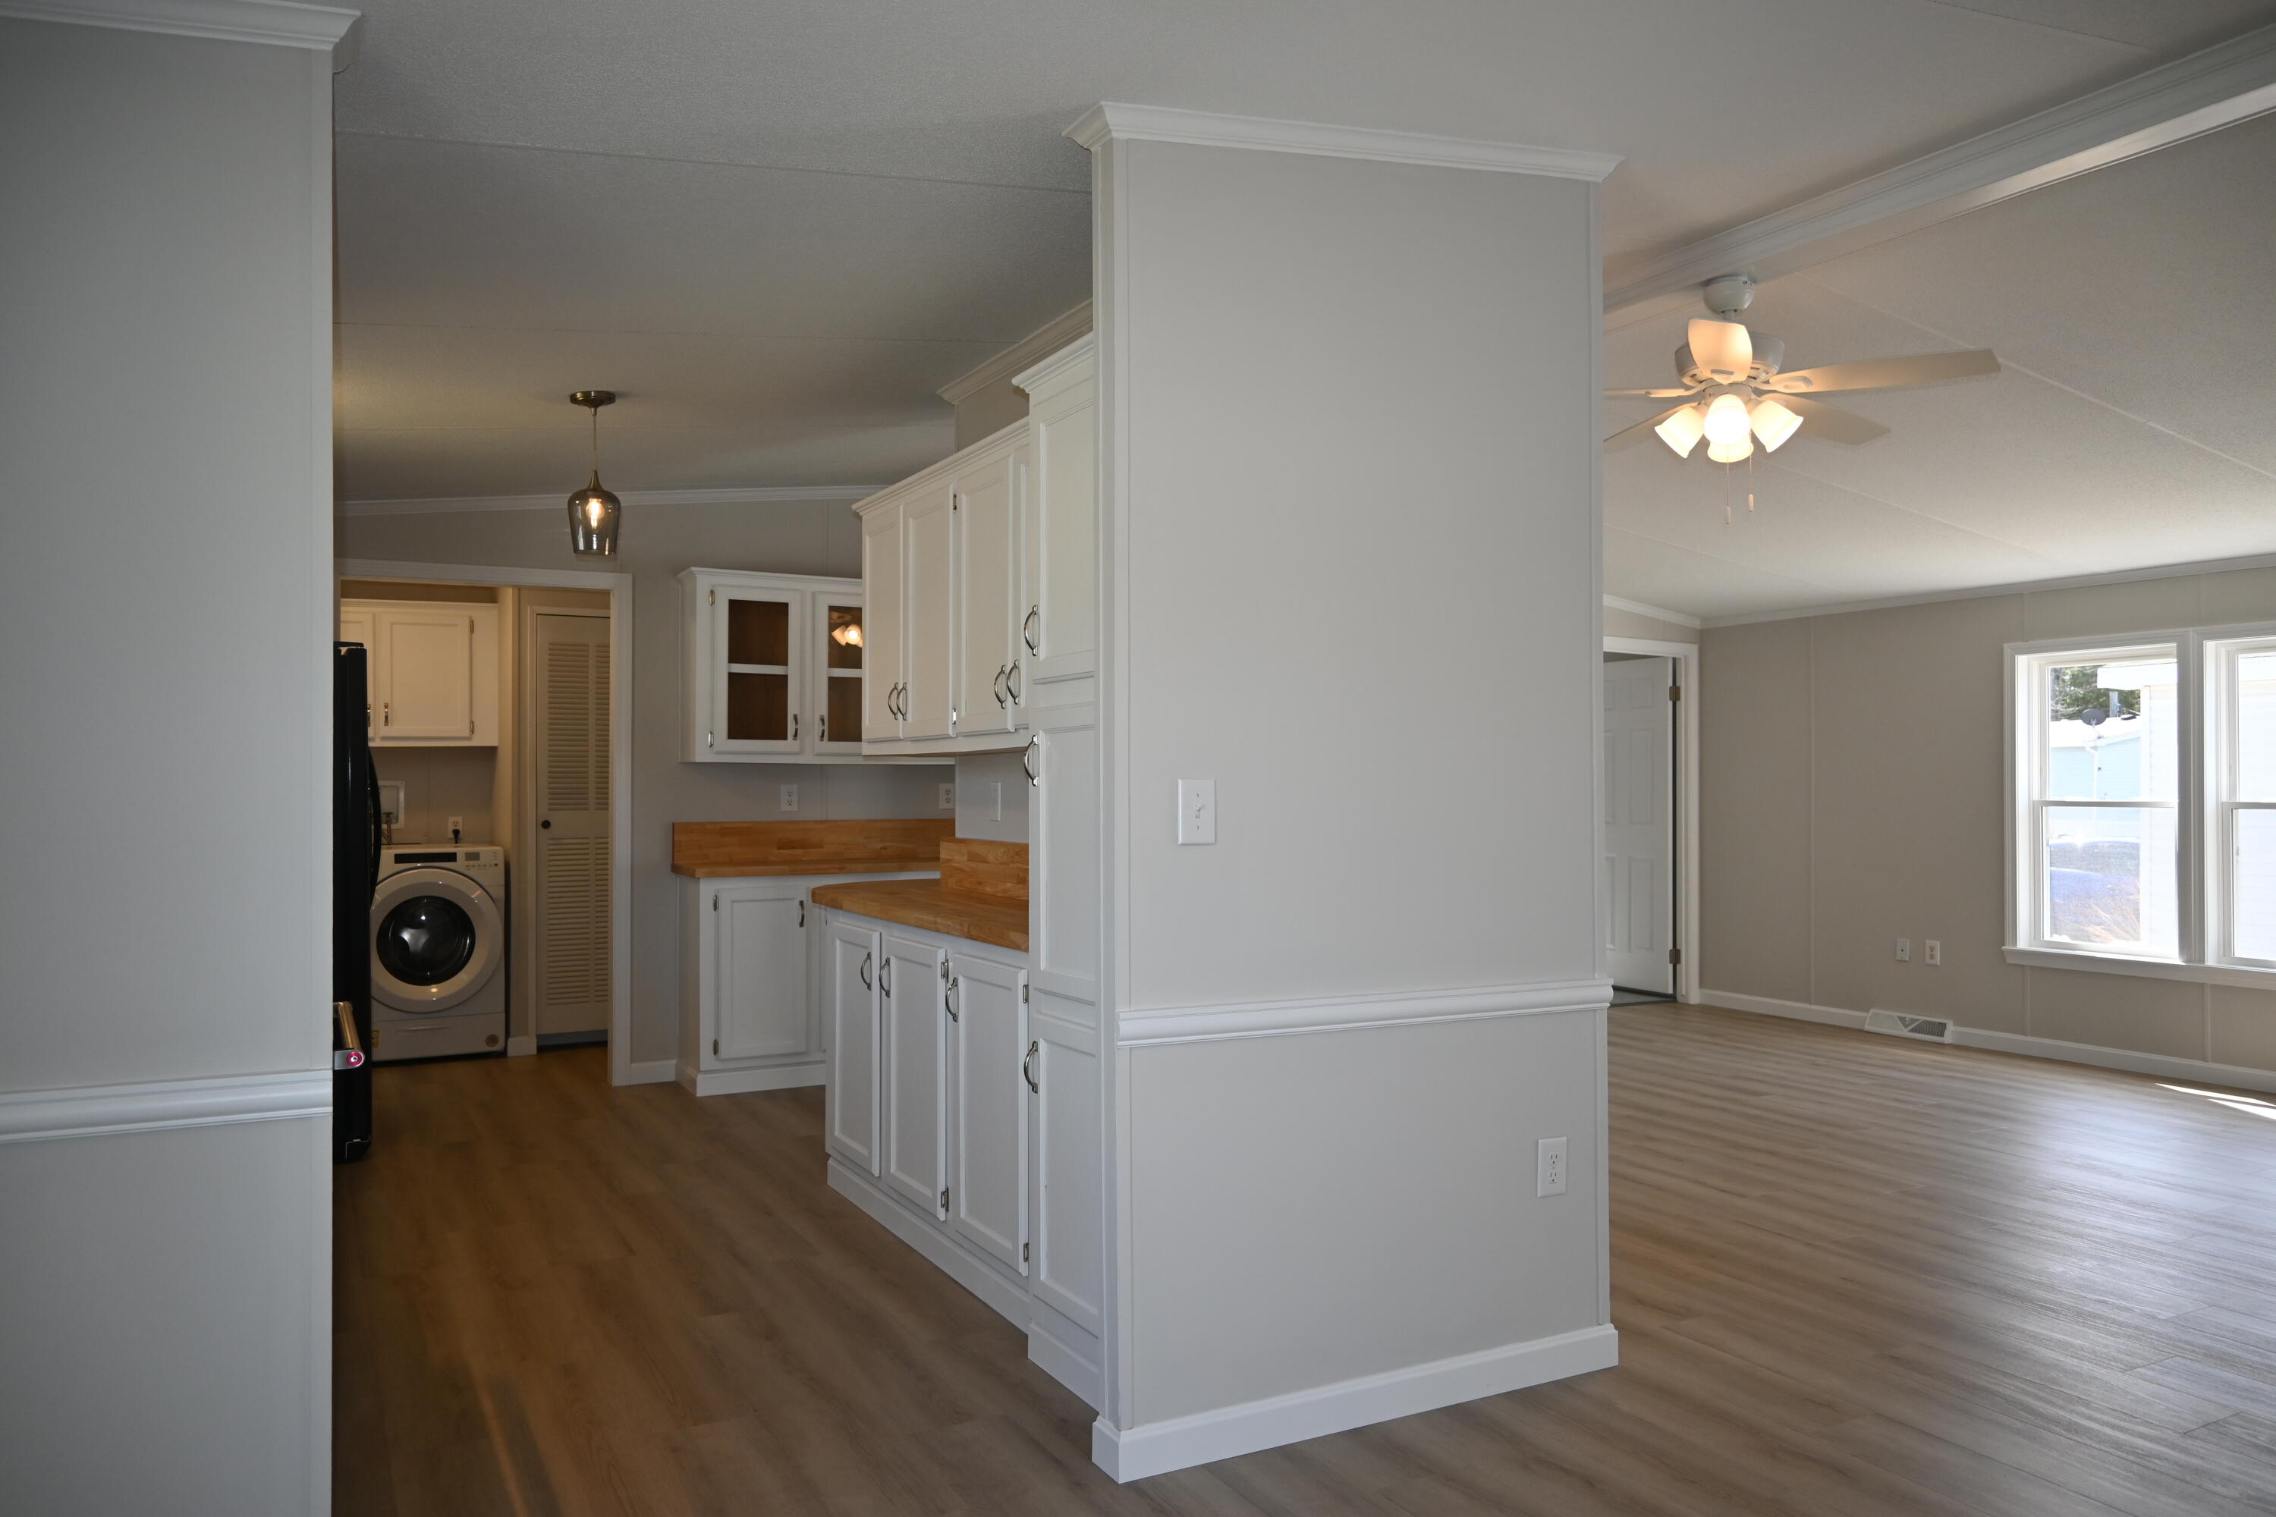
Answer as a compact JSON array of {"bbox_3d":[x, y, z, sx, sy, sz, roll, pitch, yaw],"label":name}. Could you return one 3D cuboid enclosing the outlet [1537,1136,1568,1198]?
[{"bbox_3d":[0.891,0.876,3.247,0.077,0.119,0.009,0,-1,-27],"label":"outlet"}]

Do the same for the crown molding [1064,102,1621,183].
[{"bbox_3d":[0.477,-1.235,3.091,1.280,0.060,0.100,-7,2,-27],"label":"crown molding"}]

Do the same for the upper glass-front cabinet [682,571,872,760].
[{"bbox_3d":[-1.435,-0.384,6.637,1.100,0.800,0.325,0,-1,-29],"label":"upper glass-front cabinet"}]

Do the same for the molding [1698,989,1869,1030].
[{"bbox_3d":[3.499,1.366,8.322,0.014,0.083,1.093,1,-1,-29],"label":"molding"}]

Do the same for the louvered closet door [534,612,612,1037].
[{"bbox_3d":[-2.641,0.313,7.390,0.540,2.000,0.040,0,-1,-29],"label":"louvered closet door"}]

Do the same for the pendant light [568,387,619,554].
[{"bbox_3d":[-1.622,-0.847,4.536,0.150,0.493,0.150,1,-1,-29],"label":"pendant light"}]

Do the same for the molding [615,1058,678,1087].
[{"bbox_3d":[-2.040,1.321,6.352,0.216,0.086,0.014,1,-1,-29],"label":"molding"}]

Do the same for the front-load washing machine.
[{"bbox_3d":[-3.495,0.902,7.402,0.670,0.965,0.770,1,-1,-29],"label":"front-load washing machine"}]

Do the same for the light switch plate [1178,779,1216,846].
[{"bbox_3d":[0.115,0.102,2.858,0.076,0.119,0.012,0,-1,-27],"label":"light switch plate"}]

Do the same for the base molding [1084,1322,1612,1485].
[{"bbox_3d":[0.477,1.256,3.028,1.204,0.083,0.108,1,-1,-28],"label":"base molding"}]

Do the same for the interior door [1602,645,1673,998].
[{"bbox_3d":[2.948,0.403,9.165,0.035,1.968,0.730,1,-1,-29],"label":"interior door"}]

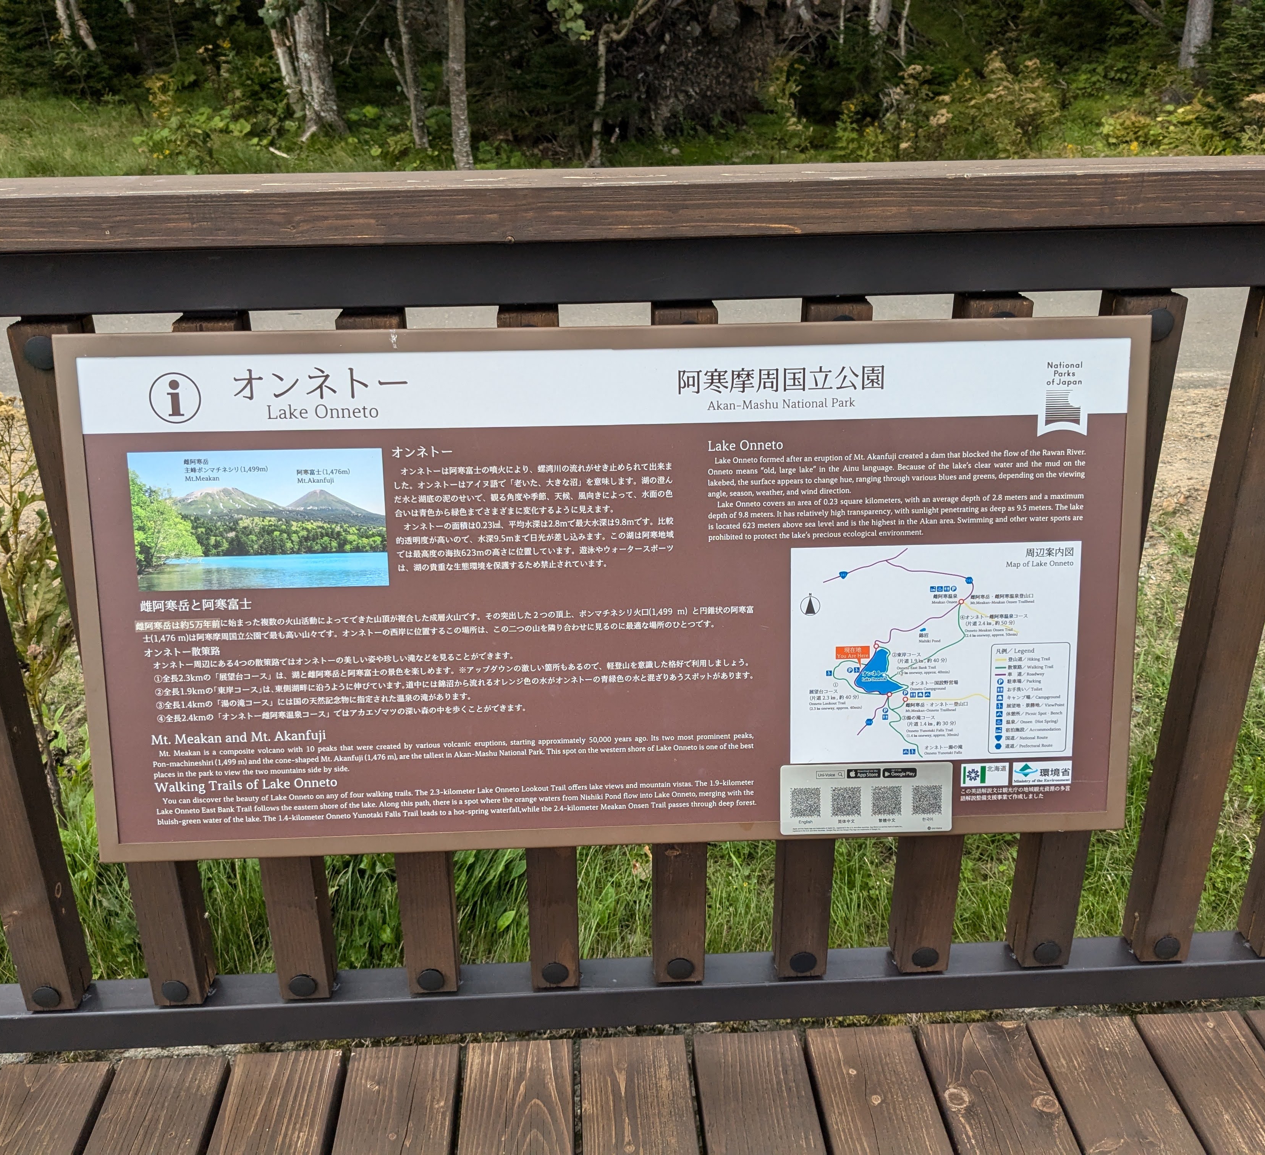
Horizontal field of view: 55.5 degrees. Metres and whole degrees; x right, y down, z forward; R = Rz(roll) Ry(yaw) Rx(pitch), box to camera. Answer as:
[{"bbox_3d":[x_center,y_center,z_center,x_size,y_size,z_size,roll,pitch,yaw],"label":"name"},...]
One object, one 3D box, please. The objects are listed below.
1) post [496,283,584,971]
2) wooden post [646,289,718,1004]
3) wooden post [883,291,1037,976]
[{"bbox_3d":[-0.096,0.113,1.317,0.059,0.818,0.058,-2,24,-2],"label":"post"},{"bbox_3d":[0.054,0.109,1.323,0.059,0.818,0.058,-2,24,-2],"label":"wooden post"},{"bbox_3d":[0.353,0.100,1.336,0.059,0.818,0.058,-2,24,-2],"label":"wooden post"}]

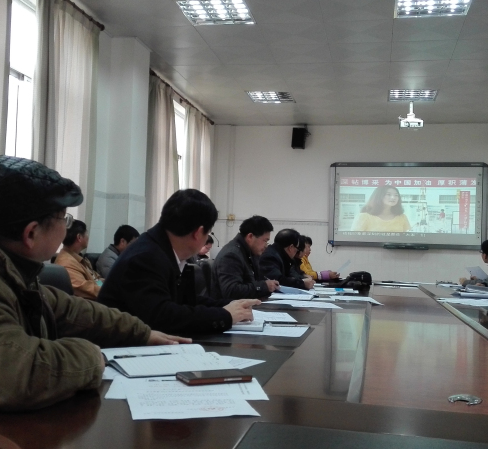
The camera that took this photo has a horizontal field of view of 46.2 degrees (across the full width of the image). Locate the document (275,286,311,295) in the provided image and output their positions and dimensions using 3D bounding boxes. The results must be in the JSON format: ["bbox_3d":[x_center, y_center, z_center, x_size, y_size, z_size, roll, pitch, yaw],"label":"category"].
[{"bbox_3d":[0.321,0.405,3.522,0.220,0.050,0.220,2,-3,13],"label":"document"}]

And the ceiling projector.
[{"bbox_3d":[2.180,-1.414,7.439,0.310,0.320,0.260,2,-3,13],"label":"ceiling projector"}]

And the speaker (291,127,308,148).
[{"bbox_3d":[0.852,-1.319,8.843,0.200,0.310,0.200,2,-3,13],"label":"speaker"}]

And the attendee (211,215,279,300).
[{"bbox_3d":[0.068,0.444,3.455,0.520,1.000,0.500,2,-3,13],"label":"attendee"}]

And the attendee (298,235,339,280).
[{"bbox_3d":[0.518,0.683,5.104,0.560,1.132,0.460,2,-3,8],"label":"attendee"}]

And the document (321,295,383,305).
[{"bbox_3d":[0.638,0.435,3.302,0.310,0.012,0.250,2,-3,13],"label":"document"}]

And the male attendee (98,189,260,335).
[{"bbox_3d":[-0.232,0.470,1.938,0.640,1.192,0.530,2,-3,5],"label":"male attendee"}]

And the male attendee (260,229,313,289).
[{"bbox_3d":[0.228,0.614,4.024,0.560,1.142,0.520,2,-3,3],"label":"male attendee"}]

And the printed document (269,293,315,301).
[{"bbox_3d":[0.284,0.419,3.324,0.250,0.020,0.260,2,-3,13],"label":"printed document"}]

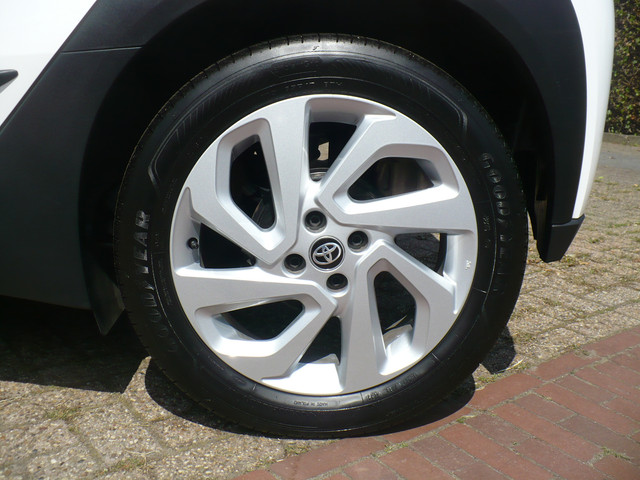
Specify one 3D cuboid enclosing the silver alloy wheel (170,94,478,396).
[{"bbox_3d":[0.004,0.004,1.107,0.470,0.470,0.160,1,12,-5],"label":"silver alloy wheel"}]

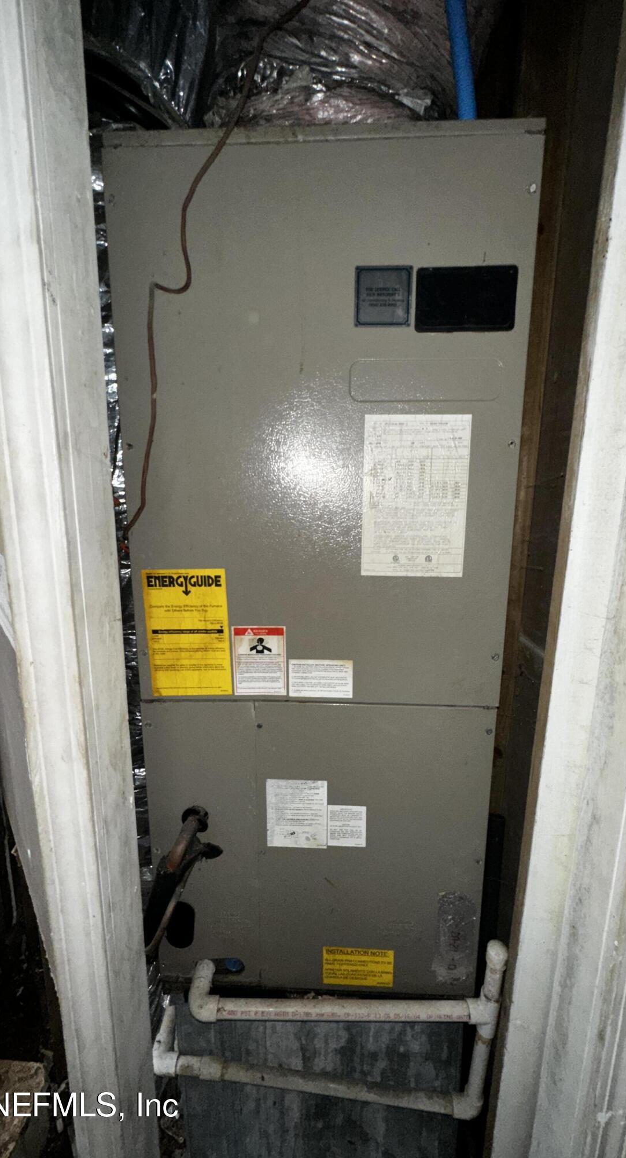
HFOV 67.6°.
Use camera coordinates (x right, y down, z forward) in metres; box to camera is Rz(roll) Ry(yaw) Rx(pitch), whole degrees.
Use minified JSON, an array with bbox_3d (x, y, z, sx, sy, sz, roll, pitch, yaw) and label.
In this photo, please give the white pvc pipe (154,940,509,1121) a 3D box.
[{"bbox_3d":[0.007,0.781,0.858,0.605,0.485,0.190,0,11,2],"label":"white pvc pipe"}]

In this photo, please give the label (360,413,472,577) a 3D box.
[{"bbox_3d":[0.143,-0.115,0.647,0.143,0.219,0.003,0,11,2],"label":"label"}]

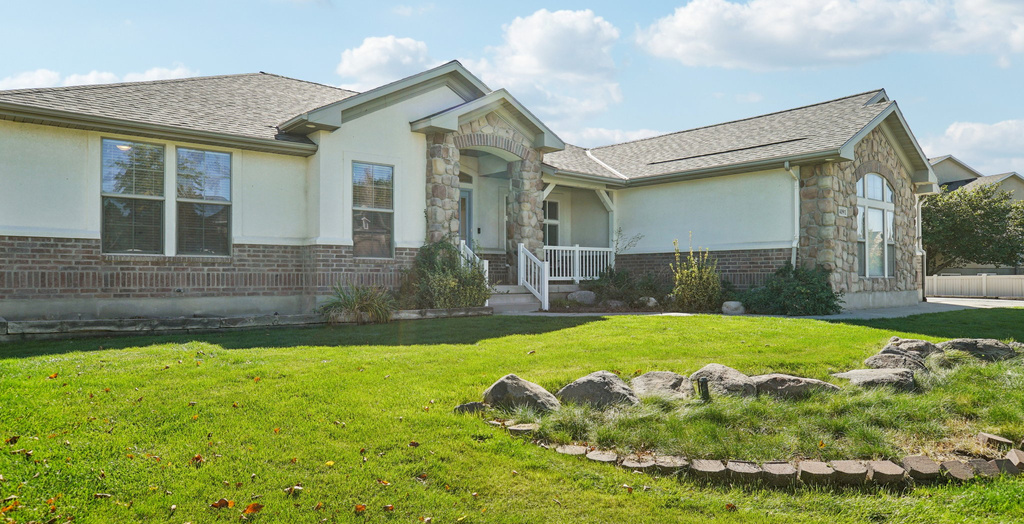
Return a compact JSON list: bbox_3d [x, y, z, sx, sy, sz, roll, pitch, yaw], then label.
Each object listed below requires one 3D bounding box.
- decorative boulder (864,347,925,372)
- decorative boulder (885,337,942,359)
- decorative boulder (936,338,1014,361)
[{"bbox_3d":[4.804,1.234,8.200,0.700,0.310,0.560,0,-1,17],"label":"decorative boulder"},{"bbox_3d":[5.380,1.156,8.750,0.680,0.300,0.550,0,-1,17],"label":"decorative boulder"},{"bbox_3d":[6.244,1.190,8.800,0.950,0.310,0.620,0,-1,6],"label":"decorative boulder"}]

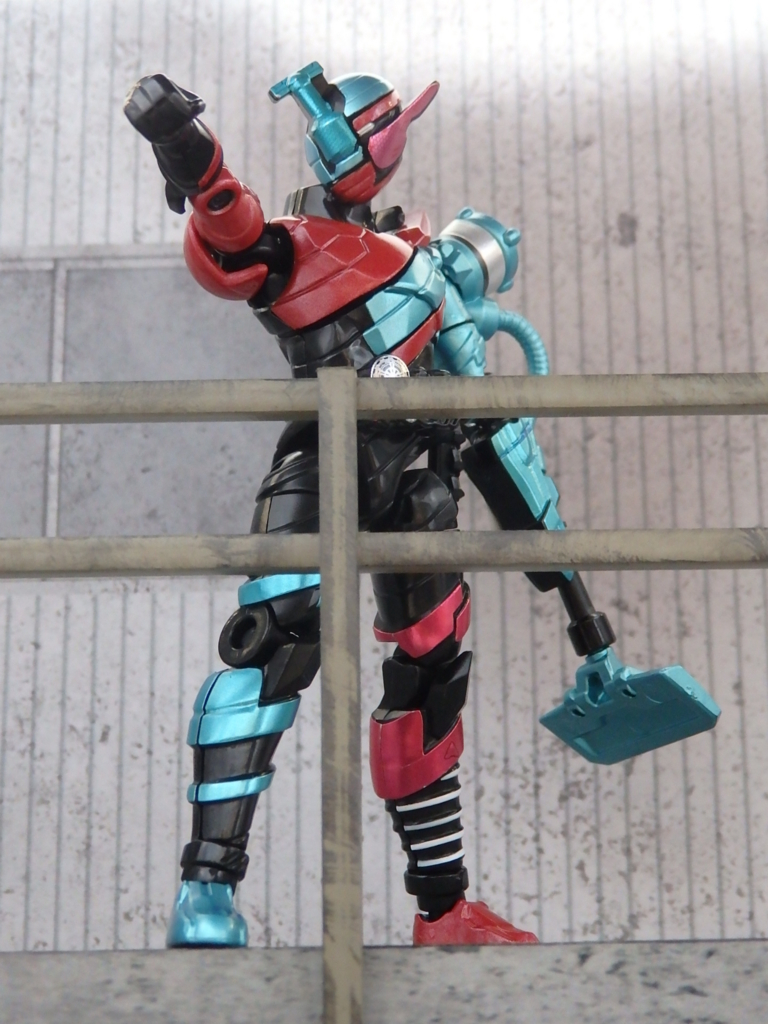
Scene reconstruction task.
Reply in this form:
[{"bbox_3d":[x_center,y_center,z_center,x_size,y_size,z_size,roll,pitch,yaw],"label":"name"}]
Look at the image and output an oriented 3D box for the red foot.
[{"bbox_3d":[0.014,0.061,0.290,0.020,0.007,0.009,-8,-16,29],"label":"red foot"}]

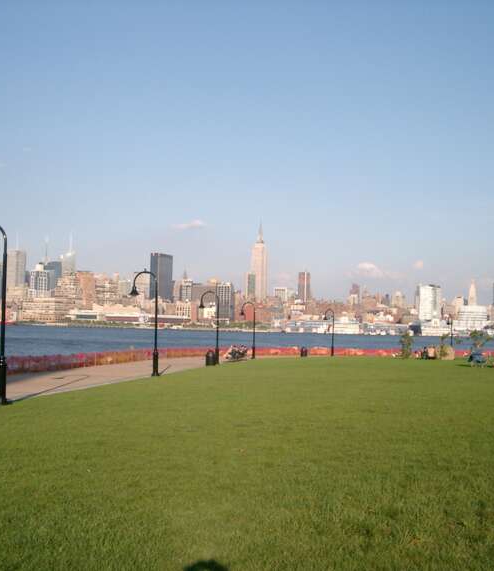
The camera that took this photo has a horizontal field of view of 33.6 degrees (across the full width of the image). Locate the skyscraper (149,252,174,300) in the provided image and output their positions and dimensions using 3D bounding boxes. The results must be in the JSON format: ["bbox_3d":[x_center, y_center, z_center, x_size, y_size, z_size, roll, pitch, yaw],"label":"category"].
[{"bbox_3d":[-270.708,11.237,2600.000,36.000,229.000,78.000,0,-3,29],"label":"skyscraper"}]

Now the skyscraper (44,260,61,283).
[{"bbox_3d":[-743.229,25.074,3142.928,45.000,221.000,42.000,0,-4,30],"label":"skyscraper"}]

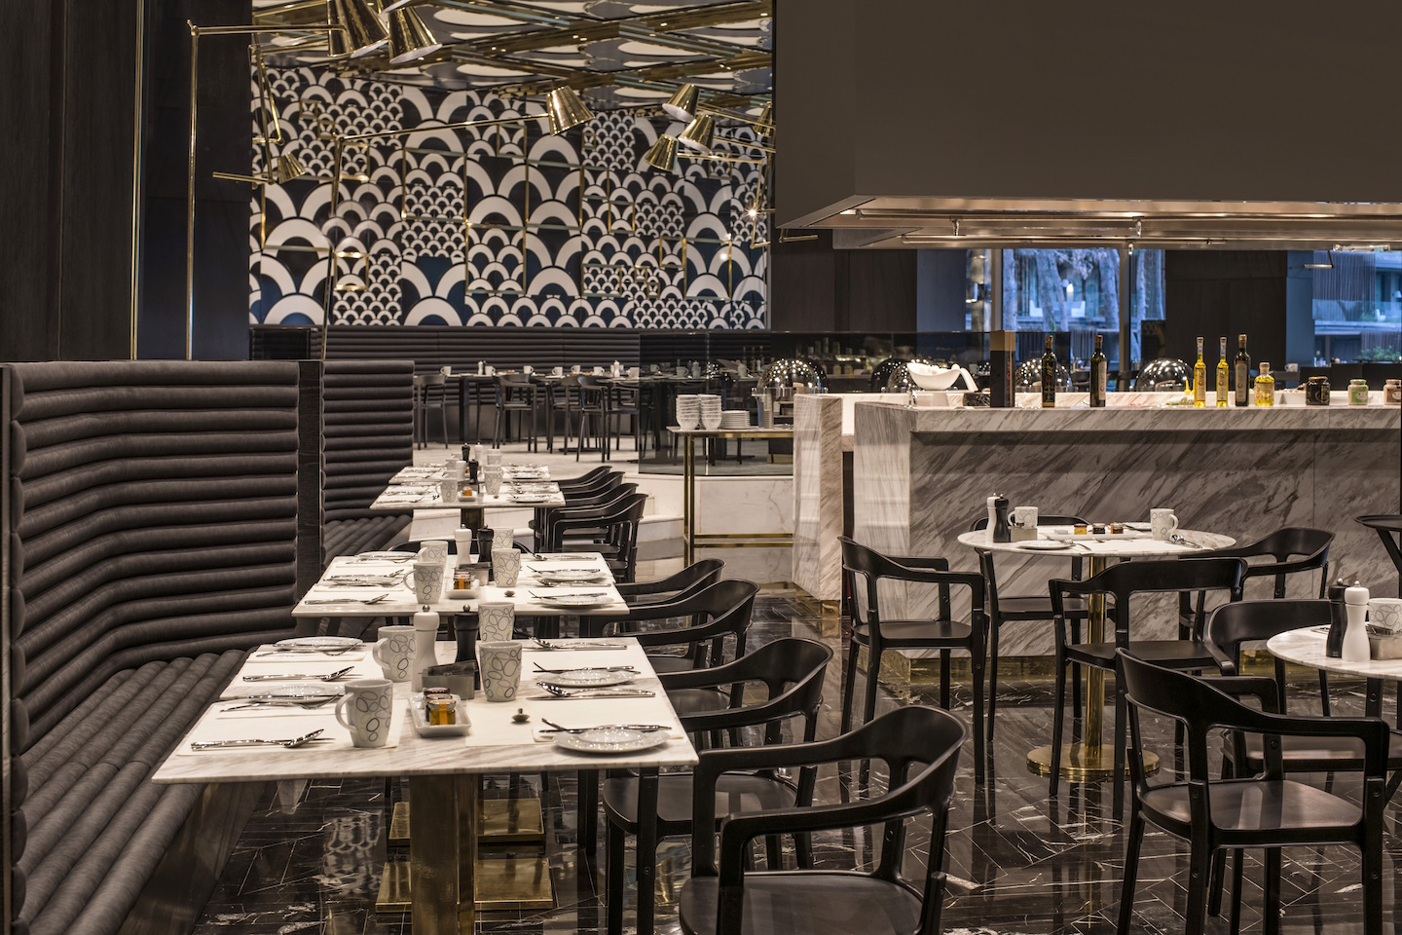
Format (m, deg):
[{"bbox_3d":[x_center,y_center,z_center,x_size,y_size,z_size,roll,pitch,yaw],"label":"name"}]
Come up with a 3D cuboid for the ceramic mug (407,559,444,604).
[{"bbox_3d":[-0.675,0.282,4.731,0.100,0.096,0.075,-1,3,-14],"label":"ceramic mug"}]

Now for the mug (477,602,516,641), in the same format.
[{"bbox_3d":[-0.425,0.334,4.059,0.080,0.097,0.100,-1,3,-3],"label":"mug"}]

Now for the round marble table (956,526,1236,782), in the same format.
[{"bbox_3d":[1.312,0.613,6.468,0.905,0.755,0.905,0,3,0],"label":"round marble table"}]

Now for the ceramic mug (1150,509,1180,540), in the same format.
[{"bbox_3d":[1.503,0.186,6.287,0.100,0.096,0.075,2,4,37],"label":"ceramic mug"}]

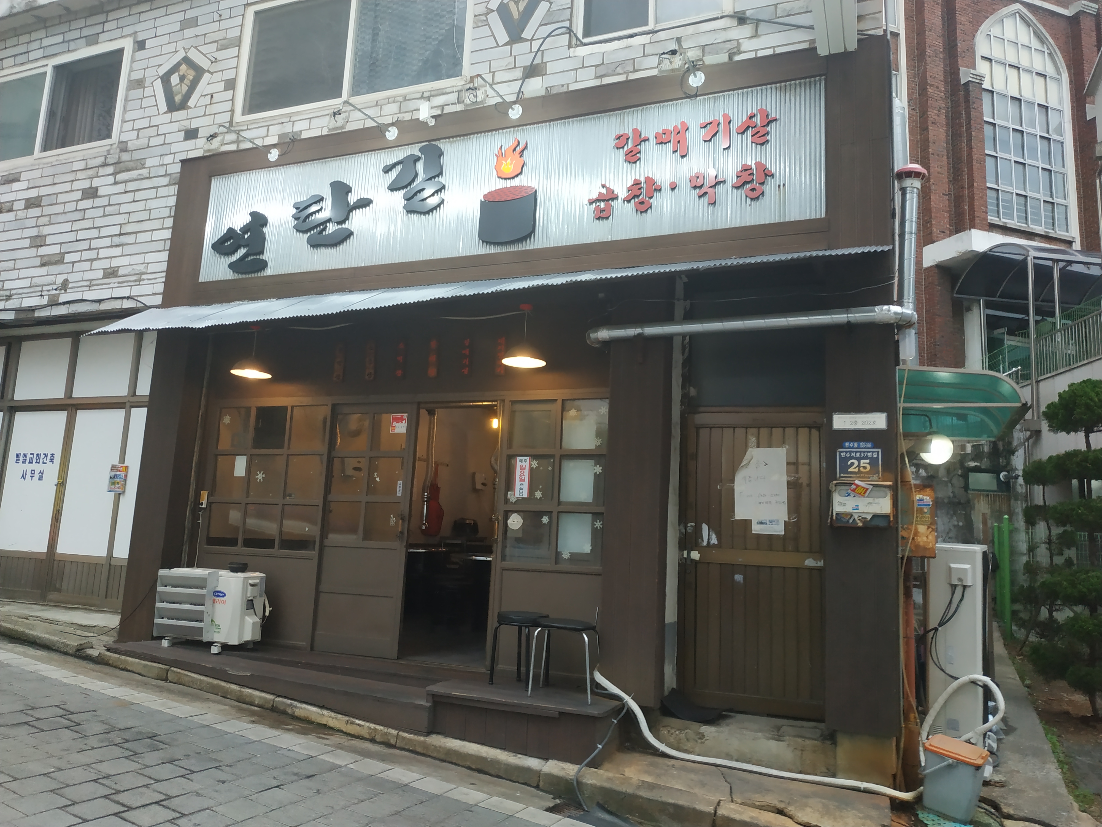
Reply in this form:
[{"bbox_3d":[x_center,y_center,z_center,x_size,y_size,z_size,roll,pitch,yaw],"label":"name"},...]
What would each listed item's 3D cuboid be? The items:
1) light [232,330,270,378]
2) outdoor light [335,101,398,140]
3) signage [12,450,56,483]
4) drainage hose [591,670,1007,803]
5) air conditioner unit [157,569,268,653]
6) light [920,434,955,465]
[{"bbox_3d":[-2.439,-0.505,6.262,0.312,0.370,0.312,-1,-10,21],"label":"light"},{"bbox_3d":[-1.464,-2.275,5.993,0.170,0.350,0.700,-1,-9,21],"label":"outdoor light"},{"bbox_3d":[-5.409,0.563,7.977,0.620,0.320,0.015,-1,-10,21],"label":"signage"},{"bbox_3d":[1.369,1.779,4.487,2.320,0.690,0.340,-1,-9,21],"label":"drainage hose"},{"bbox_3d":[-2.736,1.570,6.133,0.780,0.600,0.370,-1,-10,21],"label":"air conditioner unit"},{"bbox_3d":[2.737,0.256,5.411,0.215,0.215,0.215,-1,-10,21],"label":"light"}]

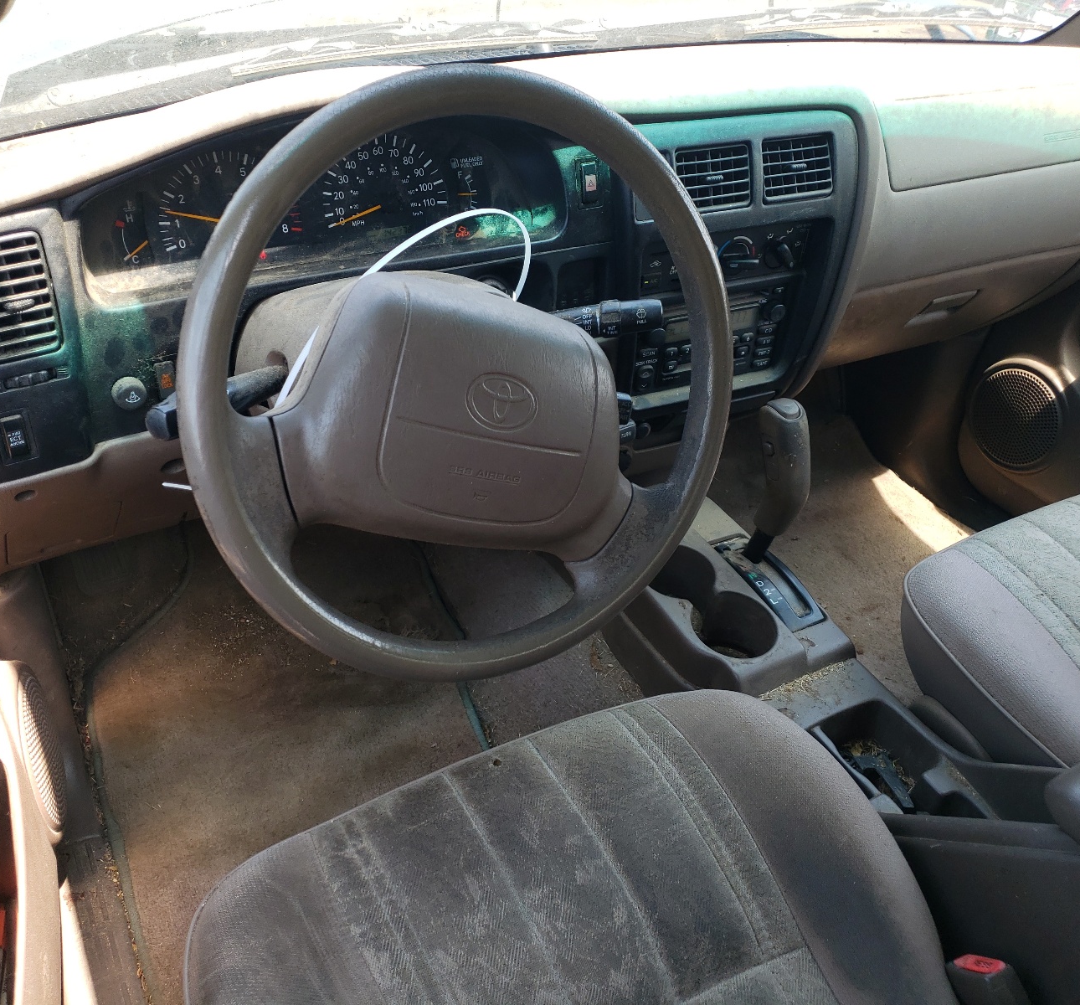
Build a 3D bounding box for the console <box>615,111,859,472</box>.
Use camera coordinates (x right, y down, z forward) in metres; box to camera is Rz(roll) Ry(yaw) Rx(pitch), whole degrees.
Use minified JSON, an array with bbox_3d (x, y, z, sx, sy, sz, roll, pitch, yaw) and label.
[{"bbox_3d":[0.190,-0.236,1.046,0.315,0.310,0.100,-14,17,-28],"label":"console"}]

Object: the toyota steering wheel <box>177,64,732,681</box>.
[{"bbox_3d":[-0.041,-0.074,0.658,0.387,0.387,0.115,9,8,-33],"label":"toyota steering wheel"}]

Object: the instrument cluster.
[{"bbox_3d":[-0.163,-0.250,0.804,0.390,0.118,0.070,-15,25,-24],"label":"instrument cluster"}]

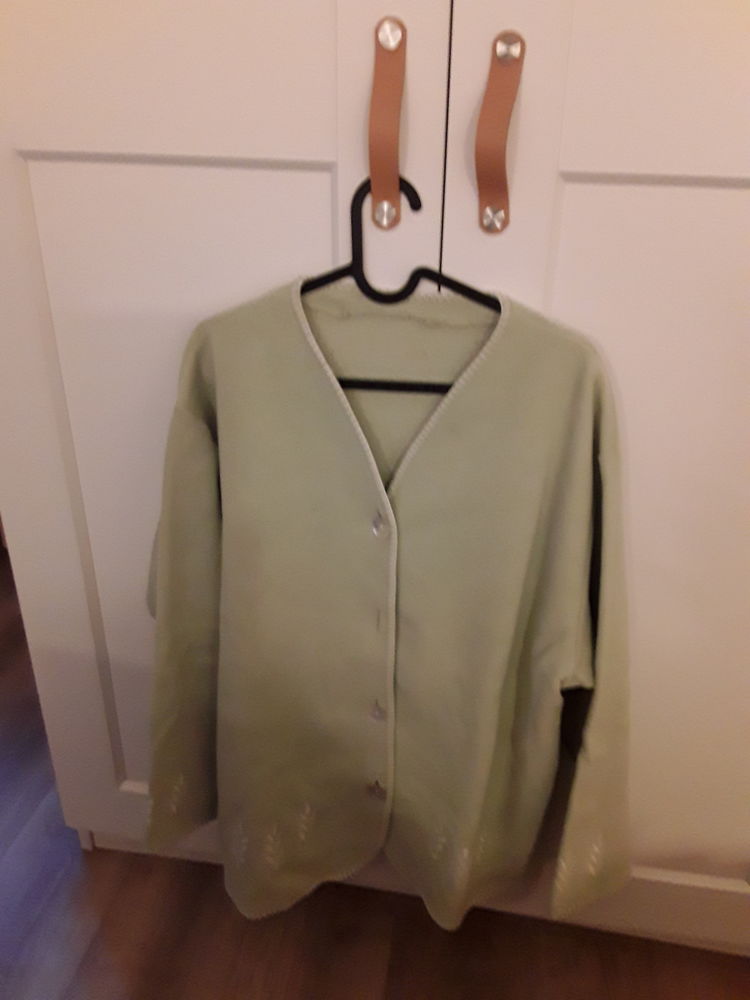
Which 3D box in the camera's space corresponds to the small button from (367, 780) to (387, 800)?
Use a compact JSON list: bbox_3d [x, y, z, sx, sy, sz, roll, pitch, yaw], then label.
[{"bbox_3d":[0.002,0.361,0.969,0.021,0.021,0.005,5,26,8],"label":"small button"}]

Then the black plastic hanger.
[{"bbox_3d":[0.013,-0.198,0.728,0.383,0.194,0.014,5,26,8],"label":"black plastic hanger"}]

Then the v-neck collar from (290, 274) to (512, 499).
[{"bbox_3d":[0.020,-0.103,0.761,0.208,0.215,0.045,5,26,8],"label":"v-neck collar"}]

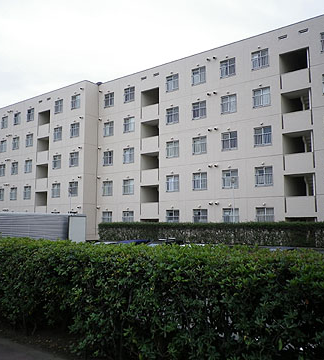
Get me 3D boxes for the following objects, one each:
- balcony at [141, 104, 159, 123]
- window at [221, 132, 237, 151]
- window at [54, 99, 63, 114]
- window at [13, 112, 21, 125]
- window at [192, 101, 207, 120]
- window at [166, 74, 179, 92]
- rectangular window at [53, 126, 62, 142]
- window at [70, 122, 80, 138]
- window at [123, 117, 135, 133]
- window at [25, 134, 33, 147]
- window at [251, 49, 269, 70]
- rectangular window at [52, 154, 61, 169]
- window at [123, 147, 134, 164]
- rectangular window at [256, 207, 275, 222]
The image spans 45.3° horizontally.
[{"bbox_3d":[-0.739,-5.474,32.328,1.798,1.320,0.800,-5,-8,37],"label":"balcony"},{"bbox_3d":[4.791,-2.720,27.394,1.199,1.258,0.180,-5,-8,37],"label":"window"},{"bbox_3d":[-10.179,-7.208,38.234,1.200,1.287,0.150,-5,-8,37],"label":"window"},{"bbox_3d":[-15.894,-6.708,42.547,1.172,1.287,0.150,-5,-8,37],"label":"window"},{"bbox_3d":[2.819,-5.175,29.032,1.194,1.246,0.150,-5,-8,37],"label":"window"},{"bbox_3d":[0.850,-7.715,30.976,1.164,1.246,0.150,-5,-8,37],"label":"window"},{"bbox_3d":[-9.680,-4.265,36.176,1.179,1.265,0.150,-5,-8,37],"label":"rectangular window"},{"bbox_3d":[-7.858,-4.474,35.264,1.153,1.258,0.180,-5,-8,37],"label":"window"},{"bbox_3d":[-2.806,-4.733,33.416,1.188,1.246,0.150,-5,-8,37],"label":"window"},{"bbox_3d":[-13.434,-3.980,39.556,1.194,1.246,0.150,-5,-8,37],"label":"window"},{"bbox_3d":[6.578,-8.057,25.964,1.179,1.234,0.150,-5,-8,37],"label":"window"},{"bbox_3d":[-9.815,-1.650,36.503,1.194,1.246,0.150,-5,-8,37],"label":"rectangular window"},{"bbox_3d":[-2.750,-2.027,32.321,1.179,1.234,0.150,-5,-8,37],"label":"window"},{"bbox_3d":[6.755,2.430,25.301,1.198,1.258,0.180,-5,-8,37],"label":"rectangular window"}]

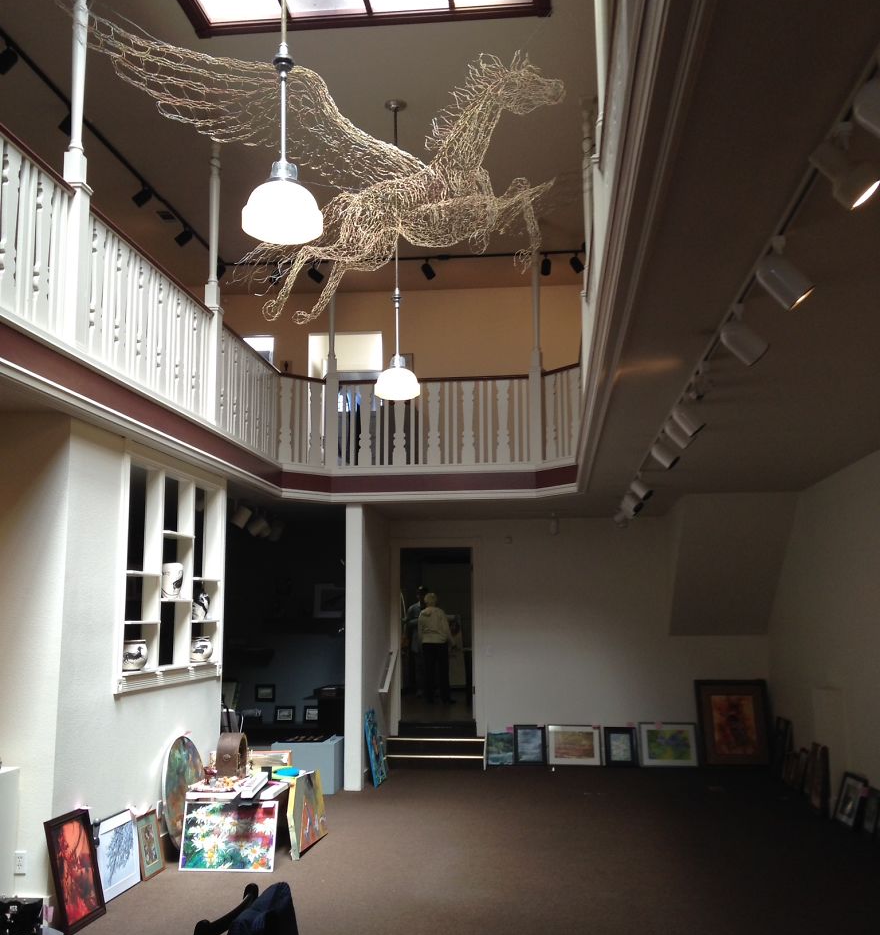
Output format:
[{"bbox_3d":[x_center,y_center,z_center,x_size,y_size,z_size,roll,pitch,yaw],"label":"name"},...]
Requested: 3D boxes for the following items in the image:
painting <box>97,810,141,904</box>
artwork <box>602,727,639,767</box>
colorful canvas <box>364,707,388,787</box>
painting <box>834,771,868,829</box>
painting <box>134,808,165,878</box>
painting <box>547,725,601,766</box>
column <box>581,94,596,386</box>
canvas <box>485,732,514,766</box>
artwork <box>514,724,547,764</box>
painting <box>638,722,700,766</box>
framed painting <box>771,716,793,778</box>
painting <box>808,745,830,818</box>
[{"bbox_3d":[-1.968,2.362,6.824,0.025,0.459,0.571,-10,-9,6],"label":"painting"},{"bbox_3d":[2.094,3.225,12.883,0.360,0.445,0.030,-1,-19,6],"label":"artwork"},{"bbox_3d":[-0.660,2.833,11.308,0.035,0.713,0.626,-9,-8,3],"label":"colorful canvas"},{"bbox_3d":[3.308,2.685,8.989,0.025,0.398,0.441,19,-8,0],"label":"painting"},{"bbox_3d":[-1.897,2.463,7.304,0.020,0.388,0.365,-12,-9,5],"label":"painting"},{"bbox_3d":[1.553,3.217,12.940,0.600,0.460,0.030,-1,-19,6],"label":"painting"},{"bbox_3d":[1.109,-1.585,8.396,0.110,2.507,0.110,-1,-8,6],"label":"column"},{"bbox_3d":[0.719,3.308,13.158,0.320,0.390,0.025,-1,-21,6],"label":"canvas"},{"bbox_3d":[1.044,3.230,12.992,0.370,0.460,0.030,-1,-19,6],"label":"artwork"},{"bbox_3d":[2.560,3.107,12.513,0.623,0.487,0.025,-1,-22,5],"label":"painting"},{"bbox_3d":[3.585,2.943,11.729,0.030,0.593,0.658,8,-7,5],"label":"framed painting"},{"bbox_3d":[3.310,2.723,9.719,0.040,0.580,0.400,6,-8,0],"label":"painting"}]

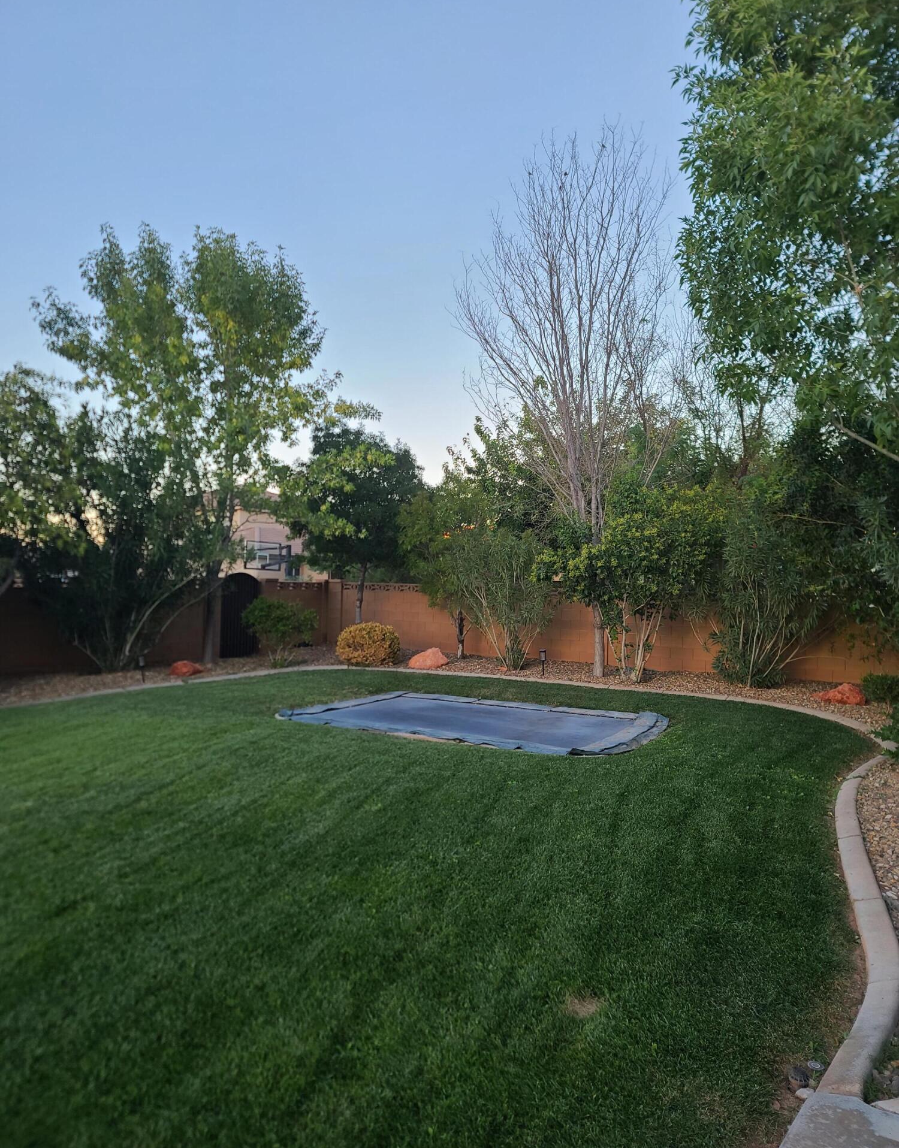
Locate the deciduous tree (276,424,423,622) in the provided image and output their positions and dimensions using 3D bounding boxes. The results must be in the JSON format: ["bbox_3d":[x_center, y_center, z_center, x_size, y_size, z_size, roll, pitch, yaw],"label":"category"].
[{"bbox_3d":[-2.015,-0.730,18.000,2.900,4.800,2.800,0,0,0],"label":"deciduous tree"}]

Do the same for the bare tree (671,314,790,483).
[{"bbox_3d":[5.910,-1.840,18.000,3.000,7.200,2.900,0,0,0],"label":"bare tree"}]

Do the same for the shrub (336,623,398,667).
[{"bbox_3d":[-1.496,1.290,15.800,1.160,0.820,1.100,0,0,0],"label":"shrub"}]

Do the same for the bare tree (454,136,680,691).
[{"bbox_3d":[1.941,-2.854,14.300,3.650,9.100,3.400,0,0,0],"label":"bare tree"}]

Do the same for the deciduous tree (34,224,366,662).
[{"bbox_3d":[-4.613,-2.414,16.000,6.100,8.100,5.500,0,0,0],"label":"deciduous tree"}]

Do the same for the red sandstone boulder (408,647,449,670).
[{"bbox_3d":[-0.371,1.501,15.250,0.700,0.400,0.500,0,0,0],"label":"red sandstone boulder"}]

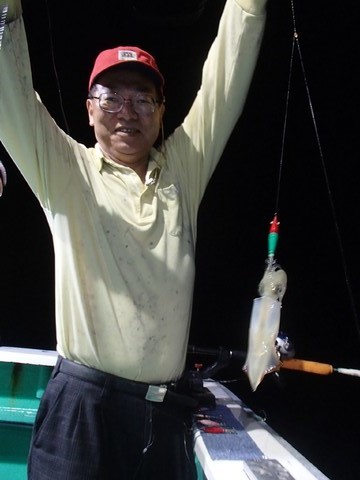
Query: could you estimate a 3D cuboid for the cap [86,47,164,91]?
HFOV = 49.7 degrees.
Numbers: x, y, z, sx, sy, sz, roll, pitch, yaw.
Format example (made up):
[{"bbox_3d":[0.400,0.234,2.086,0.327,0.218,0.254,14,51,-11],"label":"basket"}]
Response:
[{"bbox_3d":[-0.121,-0.402,0.920,0.180,0.125,0.262,3,3,-16],"label":"cap"}]

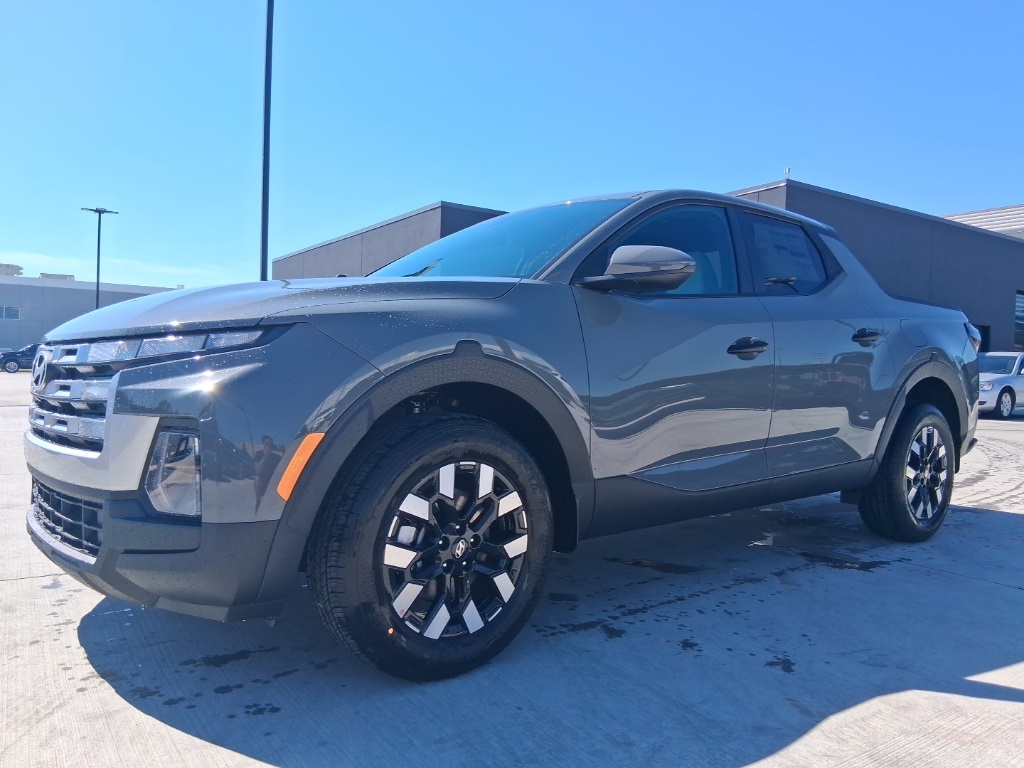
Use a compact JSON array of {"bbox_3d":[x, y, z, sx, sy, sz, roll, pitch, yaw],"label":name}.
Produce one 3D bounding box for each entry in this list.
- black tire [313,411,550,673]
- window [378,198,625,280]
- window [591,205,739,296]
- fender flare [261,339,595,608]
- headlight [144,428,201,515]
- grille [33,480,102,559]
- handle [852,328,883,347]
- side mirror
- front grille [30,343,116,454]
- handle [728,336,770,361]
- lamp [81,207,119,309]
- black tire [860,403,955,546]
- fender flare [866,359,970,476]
[{"bbox_3d":[-0.214,0.466,2.267,0.750,0.750,0.250,0,0,-39],"label":"black tire"},{"bbox_3d":[-0.188,-0.551,3.332,0.930,0.140,1.450,-38,23,-32],"label":"window"},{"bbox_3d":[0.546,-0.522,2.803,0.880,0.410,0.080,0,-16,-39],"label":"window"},{"bbox_3d":[-0.184,0.189,2.088,1.050,0.610,0.130,0,2,-39],"label":"fender flare"},{"bbox_3d":[-0.775,0.195,1.791,0.180,0.185,0.100,3,2,34],"label":"headlight"},{"bbox_3d":[-1.363,0.348,2.301,0.100,0.180,0.980,0,2,-39],"label":"grille"},{"bbox_3d":[1.696,-0.222,3.673,0.250,0.065,0.060,0,0,-39],"label":"handle"},{"bbox_3d":[0.387,-0.360,2.435,0.290,0.155,0.250,0,2,-39],"label":"side mirror"},{"bbox_3d":[-1.389,0.035,2.368,0.180,0.320,0.970,0,0,-39],"label":"front grille"},{"bbox_3d":[0.895,-0.132,2.918,0.260,0.085,0.060,0,2,-39],"label":"handle"},{"bbox_3d":[-22.091,-4.958,41.000,1.850,8.900,1.850,1,0,-23],"label":"lamp"},{"bbox_3d":[2.128,0.465,4.149,0.750,0.750,0.250,0,0,-39],"label":"black tire"},{"bbox_3d":[2.143,0.170,4.051,1.150,0.610,0.120,0,0,-39],"label":"fender flare"}]

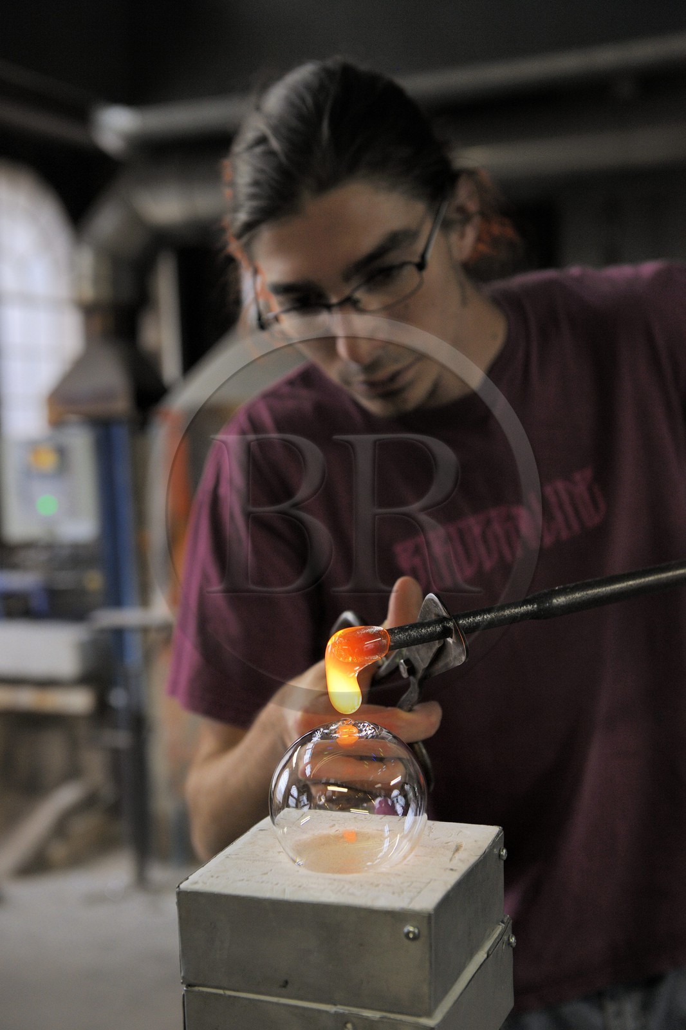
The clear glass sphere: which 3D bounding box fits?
[{"bbox_3d":[0.003,0.164,0.798,0.091,0.090,0.091,-2,7,0],"label":"clear glass sphere"}]

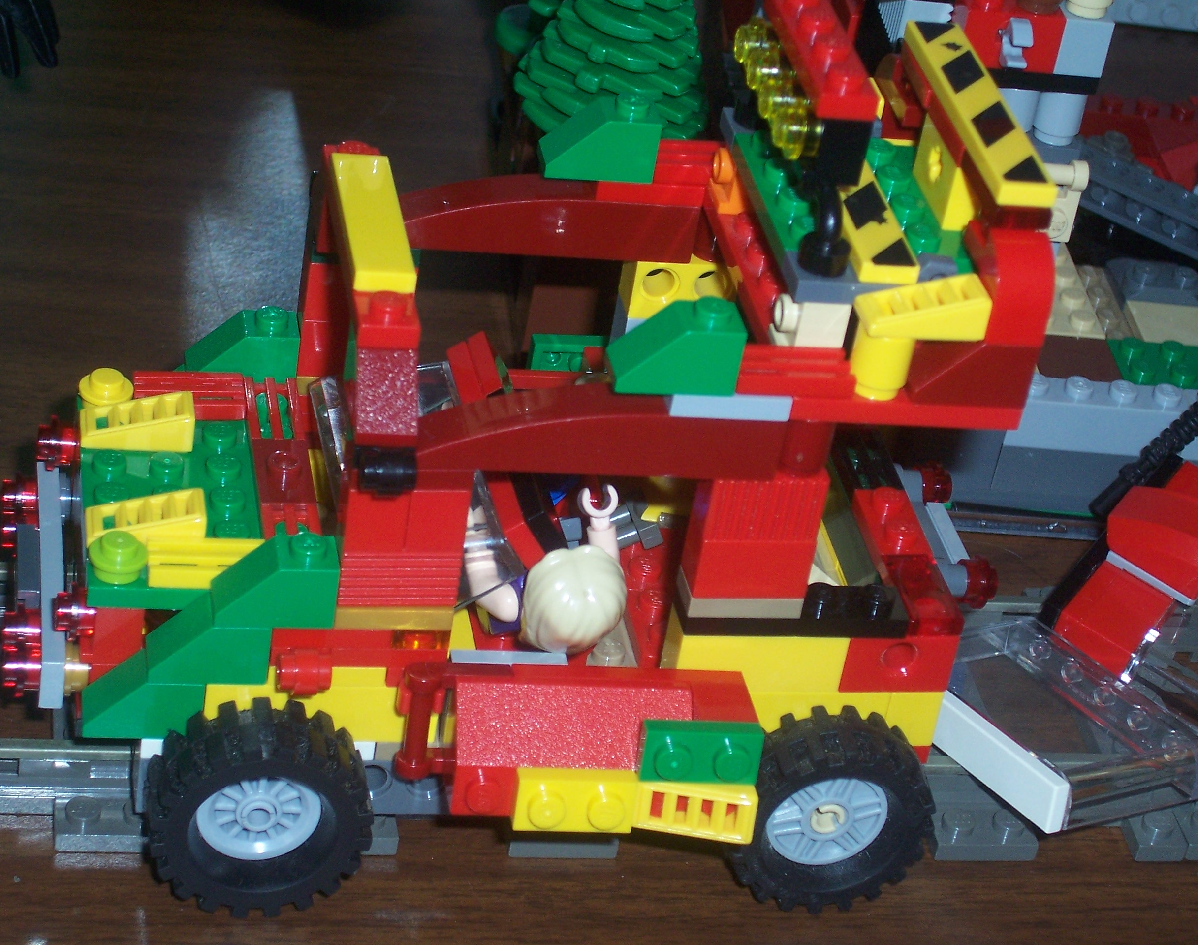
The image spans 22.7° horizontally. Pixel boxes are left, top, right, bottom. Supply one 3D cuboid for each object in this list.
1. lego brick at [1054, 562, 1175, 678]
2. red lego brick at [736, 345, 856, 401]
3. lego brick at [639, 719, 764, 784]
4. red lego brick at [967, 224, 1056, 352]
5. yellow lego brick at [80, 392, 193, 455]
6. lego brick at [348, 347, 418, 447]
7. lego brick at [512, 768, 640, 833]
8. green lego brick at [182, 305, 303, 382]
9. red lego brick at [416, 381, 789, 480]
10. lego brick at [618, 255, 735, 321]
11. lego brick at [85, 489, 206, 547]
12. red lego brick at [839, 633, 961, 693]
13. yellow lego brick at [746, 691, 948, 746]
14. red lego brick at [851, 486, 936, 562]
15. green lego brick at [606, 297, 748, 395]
[{"bbox_3d":[0.082,0.025,0.478,0.013,0.008,0.017,31,46,18],"label":"lego brick"},{"bbox_3d":[0.025,-0.013,0.390,0.016,0.003,0.008,2,34,-13],"label":"red lego brick"},{"bbox_3d":[0.014,0.038,0.397,0.016,0.008,0.005,2,26,-10],"label":"lego brick"},{"bbox_3d":[0.054,-0.026,0.391,0.008,0.013,0.016,2,34,-13],"label":"red lego brick"},{"bbox_3d":[-0.066,-0.007,0.425,0.016,0.006,0.008,2,34,-13],"label":"yellow lego brick"},{"bbox_3d":[-0.027,-0.012,0.384,0.008,0.011,0.016,2,34,-14],"label":"lego brick"},{"bbox_3d":[-0.003,0.044,0.399,0.016,0.008,0.005,3,27,-12],"label":"lego brick"},{"bbox_3d":[-0.052,-0.018,0.439,0.016,0.011,0.008,2,34,-13],"label":"green lego brick"},{"bbox_3d":[0.000,-0.006,0.390,0.048,0.010,0.008,2,34,-13],"label":"red lego brick"},{"bbox_3d":[0.012,-0.029,0.445,0.016,0.010,0.008,2,35,-13],"label":"lego brick"},{"bbox_3d":[-0.061,0.006,0.405,0.016,0.006,0.008,2,34,-13],"label":"lego brick"},{"bbox_3d":[0.041,0.024,0.420,0.016,0.010,0.008,2,34,-13],"label":"red lego brick"},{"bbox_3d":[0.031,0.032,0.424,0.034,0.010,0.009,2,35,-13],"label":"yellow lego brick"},{"bbox_3d":[0.043,0.007,0.433,0.008,0.005,0.016,2,35,-13],"label":"red lego brick"},{"bbox_3d":[0.010,-0.017,0.384,0.016,0.011,0.008,2,34,-14],"label":"green lego brick"}]

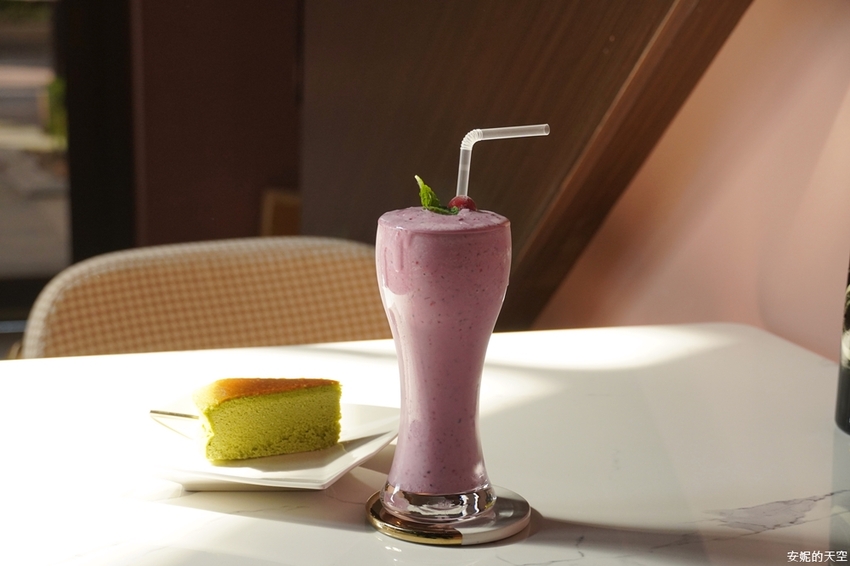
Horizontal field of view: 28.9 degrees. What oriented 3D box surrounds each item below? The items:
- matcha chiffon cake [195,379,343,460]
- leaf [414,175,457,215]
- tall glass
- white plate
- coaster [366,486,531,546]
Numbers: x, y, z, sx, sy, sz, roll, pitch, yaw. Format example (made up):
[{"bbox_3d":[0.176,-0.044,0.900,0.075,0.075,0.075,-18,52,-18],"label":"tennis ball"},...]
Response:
[{"bbox_3d":[-0.105,0.092,1.124,0.102,0.045,0.055,-2,13,-14],"label":"matcha chiffon cake"},{"bbox_3d":[0.005,-0.055,1.022,0.025,0.025,0.019,1,13,0],"label":"leaf"},{"bbox_3d":[0.010,0.050,1.016,0.082,0.184,0.082,1,13,0],"label":"tall glass"},{"bbox_3d":[-0.107,0.108,1.145,0.160,0.022,0.150,4,13,13],"label":"white plate"},{"bbox_3d":[0.015,0.143,1.038,0.100,0.007,0.100,1,13,0],"label":"coaster"}]

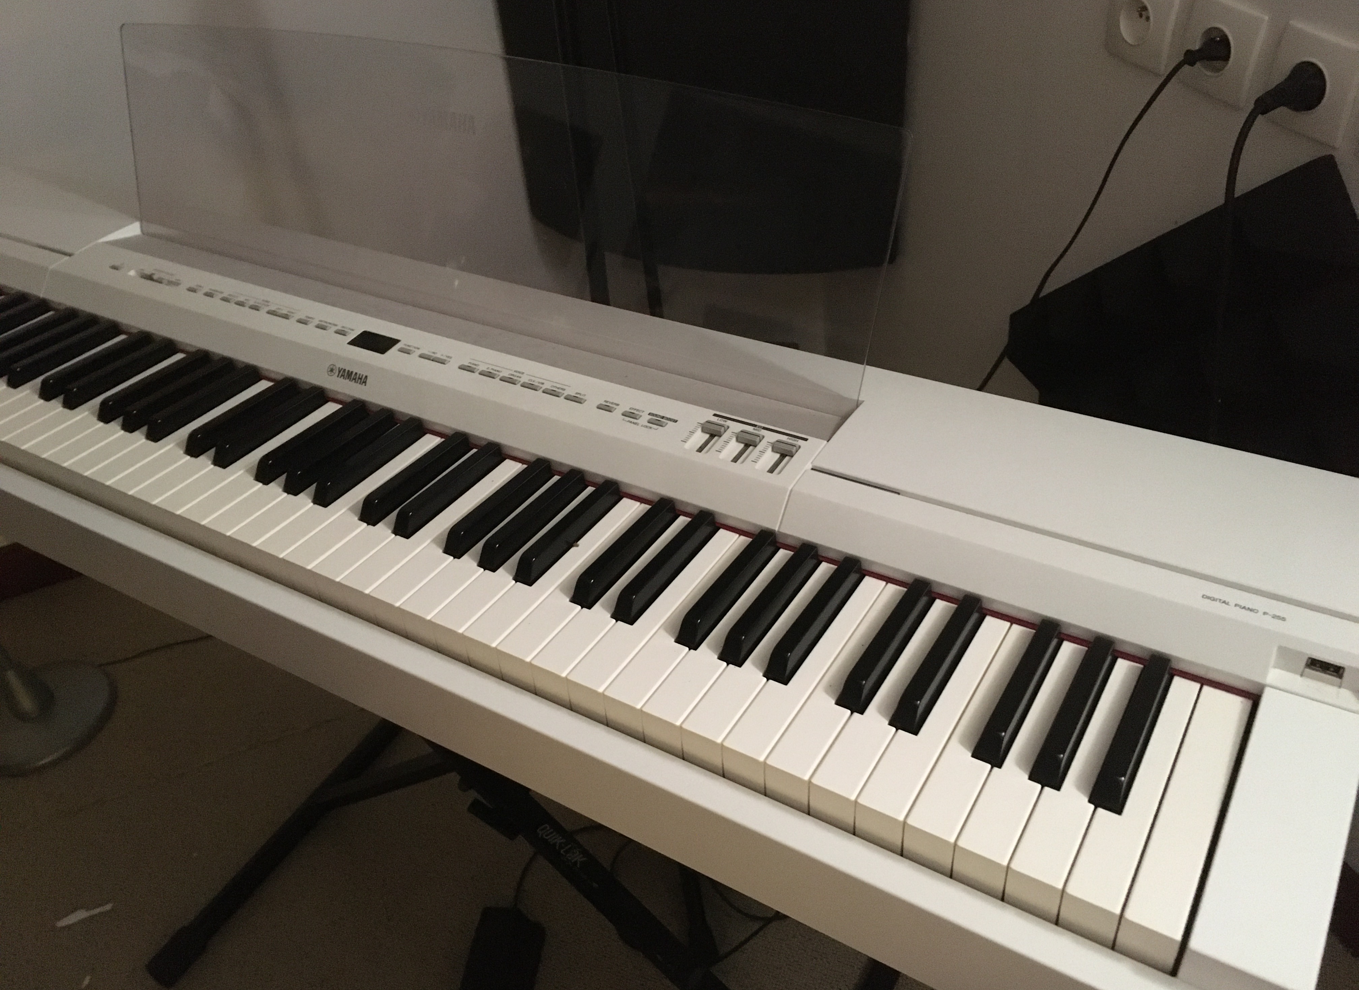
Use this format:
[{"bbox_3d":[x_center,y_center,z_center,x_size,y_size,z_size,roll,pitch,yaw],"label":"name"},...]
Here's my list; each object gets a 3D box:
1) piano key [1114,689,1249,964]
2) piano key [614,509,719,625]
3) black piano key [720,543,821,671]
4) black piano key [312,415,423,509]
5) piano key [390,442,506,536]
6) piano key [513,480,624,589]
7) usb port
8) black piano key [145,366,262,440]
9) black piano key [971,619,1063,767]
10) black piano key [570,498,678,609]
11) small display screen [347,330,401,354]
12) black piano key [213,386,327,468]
[{"bbox_3d":[0.229,0.146,0.515,0.023,0.025,0.146,18,41,27],"label":"piano key"},{"bbox_3d":[-0.007,0.040,0.651,0.014,0.011,0.096,18,41,27],"label":"piano key"},{"bbox_3d":[0.051,0.058,0.625,0.013,0.012,0.097,18,41,26],"label":"black piano key"},{"bbox_3d":[-0.205,-0.024,0.758,0.013,0.012,0.097,18,41,26],"label":"black piano key"},{"bbox_3d":[-0.146,-0.005,0.727,0.013,0.012,0.097,18,41,26],"label":"piano key"},{"bbox_3d":[-0.065,0.021,0.682,0.014,0.011,0.096,18,41,27],"label":"piano key"},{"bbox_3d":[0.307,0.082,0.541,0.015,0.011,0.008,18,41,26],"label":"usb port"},{"bbox_3d":[-0.346,-0.068,0.830,0.013,0.012,0.097,18,41,26],"label":"black piano key"},{"bbox_3d":[0.168,0.095,0.559,0.014,0.011,0.096,18,41,27],"label":"black piano key"},{"bbox_3d":[-0.032,0.032,0.663,0.013,0.013,0.096,18,41,27],"label":"black piano key"},{"bbox_3d":[-0.221,-0.110,0.825,0.035,0.003,0.018,18,47,26],"label":"small display screen"},{"bbox_3d":[-0.286,-0.049,0.799,0.014,0.011,0.096,18,41,27],"label":"black piano key"}]

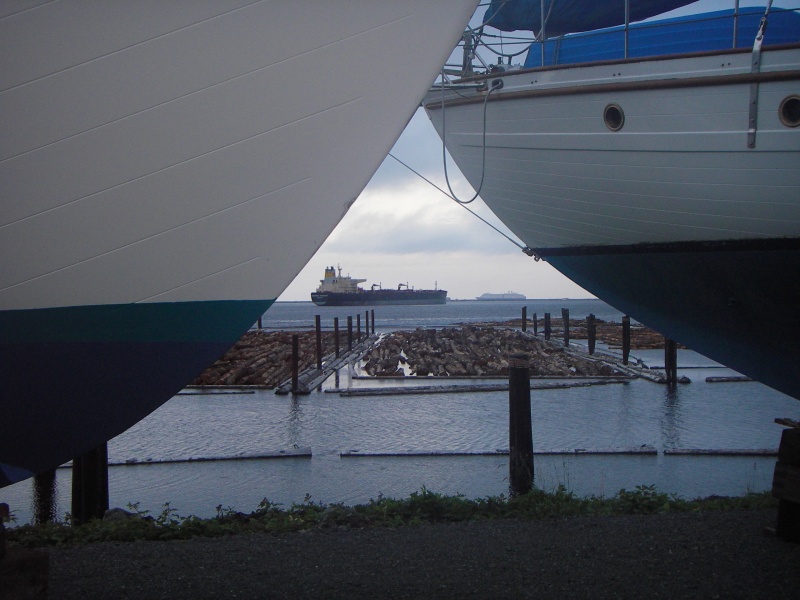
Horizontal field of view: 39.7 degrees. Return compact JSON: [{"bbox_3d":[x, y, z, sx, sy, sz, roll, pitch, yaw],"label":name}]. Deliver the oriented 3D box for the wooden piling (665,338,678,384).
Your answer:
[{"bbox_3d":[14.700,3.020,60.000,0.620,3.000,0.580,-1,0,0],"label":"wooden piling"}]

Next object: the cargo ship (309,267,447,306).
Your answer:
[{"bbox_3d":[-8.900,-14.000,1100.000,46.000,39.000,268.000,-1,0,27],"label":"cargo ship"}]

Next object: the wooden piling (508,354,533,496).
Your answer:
[{"bbox_3d":[1.780,1.900,16.500,0.350,2.200,0.350,-1,0,0],"label":"wooden piling"}]

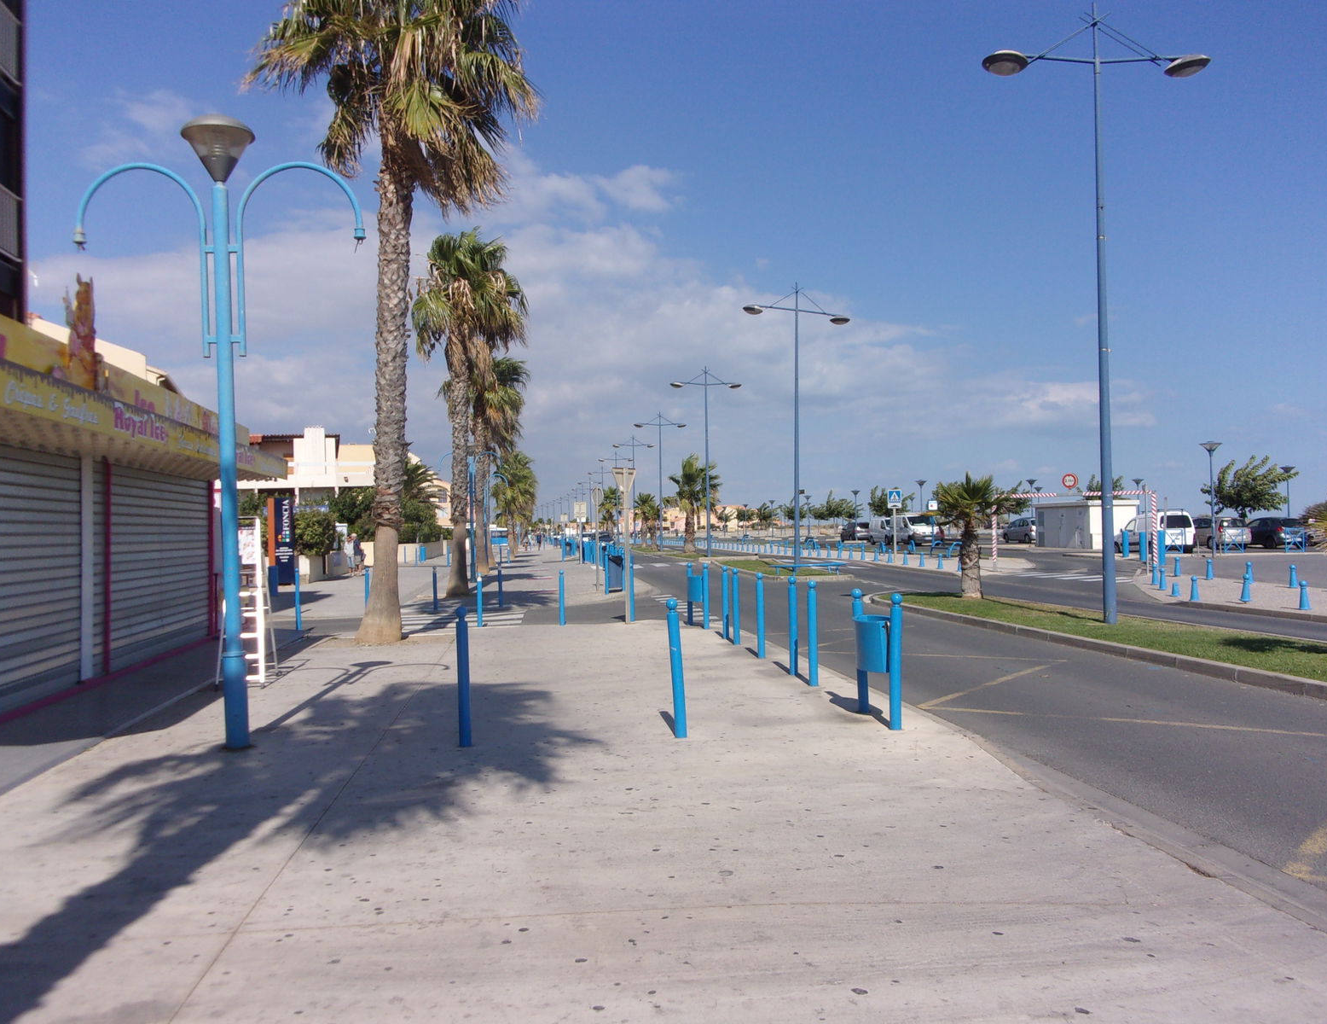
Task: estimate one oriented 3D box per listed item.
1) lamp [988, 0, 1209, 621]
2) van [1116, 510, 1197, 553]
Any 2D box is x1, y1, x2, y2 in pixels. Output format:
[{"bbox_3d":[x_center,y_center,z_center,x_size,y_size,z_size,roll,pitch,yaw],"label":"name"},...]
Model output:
[{"bbox_3d":[6.930,-3.120,17.500,3.600,9.770,0.700,-1,-1,-3],"label":"lamp"},{"bbox_3d":[21.790,0.860,49.450,1.750,1.870,4.150,-1,-1,-7],"label":"van"}]

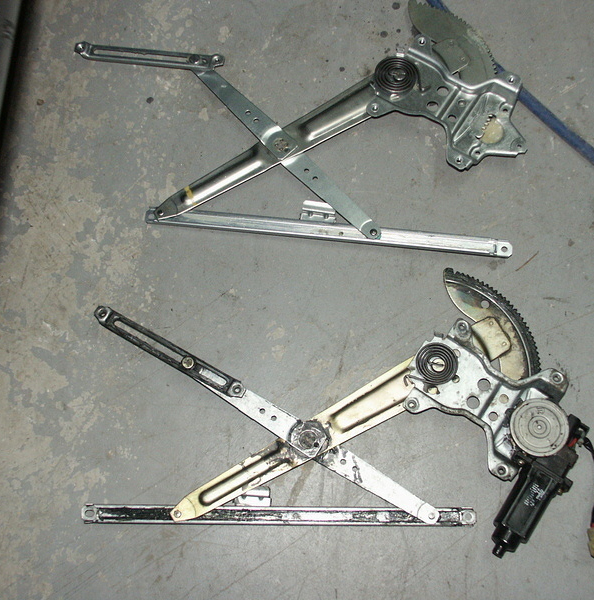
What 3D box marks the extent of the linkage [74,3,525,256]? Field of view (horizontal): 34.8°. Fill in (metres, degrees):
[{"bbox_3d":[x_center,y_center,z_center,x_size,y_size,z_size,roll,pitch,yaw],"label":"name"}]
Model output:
[{"bbox_3d":[-0.004,-0.234,1.153,0.567,0.060,0.314,5,76,5],"label":"linkage"}]

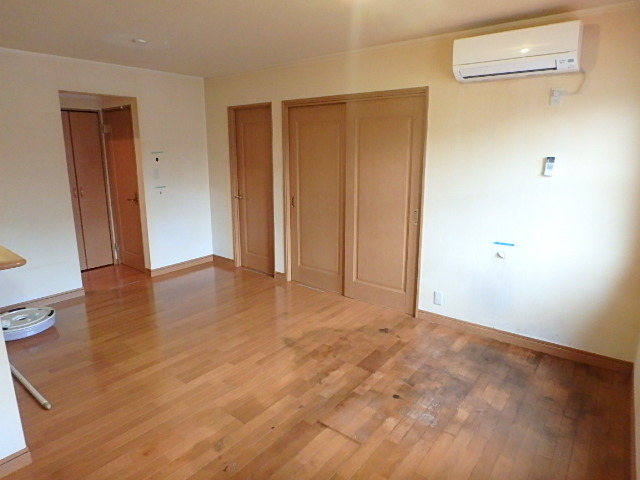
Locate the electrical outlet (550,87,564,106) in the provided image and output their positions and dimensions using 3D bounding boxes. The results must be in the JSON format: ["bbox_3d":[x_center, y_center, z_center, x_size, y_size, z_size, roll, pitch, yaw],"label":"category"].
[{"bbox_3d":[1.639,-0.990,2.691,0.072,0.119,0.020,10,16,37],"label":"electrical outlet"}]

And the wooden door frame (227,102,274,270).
[{"bbox_3d":[-0.813,-0.587,4.802,0.745,2.050,0.120,10,16,37],"label":"wooden door frame"}]

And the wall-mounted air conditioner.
[{"bbox_3d":[1.353,-1.287,2.717,0.790,0.272,0.225,10,16,37],"label":"wall-mounted air conditioner"}]

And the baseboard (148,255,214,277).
[{"bbox_3d":[-1.793,0.340,5.143,0.015,0.082,0.930,10,16,37],"label":"baseboard"}]

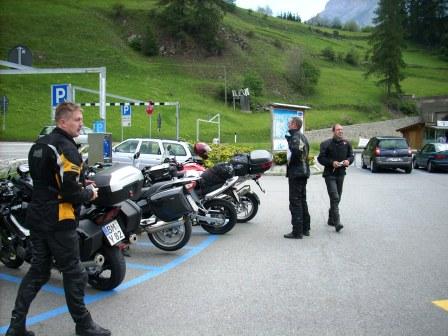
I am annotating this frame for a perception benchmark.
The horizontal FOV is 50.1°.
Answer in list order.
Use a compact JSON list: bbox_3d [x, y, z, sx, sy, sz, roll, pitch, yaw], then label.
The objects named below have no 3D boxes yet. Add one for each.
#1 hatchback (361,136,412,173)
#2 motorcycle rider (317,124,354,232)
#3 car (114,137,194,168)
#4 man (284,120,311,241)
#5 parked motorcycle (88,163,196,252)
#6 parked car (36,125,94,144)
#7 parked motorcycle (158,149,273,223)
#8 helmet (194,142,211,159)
[{"bbox_3d":[7.500,-0.662,22.600,1.770,1.630,4.250,0,3,8],"label":"hatchback"},{"bbox_3d":[1.830,0.131,7.830,0.580,1.740,0.460,-1,3,-11],"label":"motorcycle rider"},{"bbox_3d":[-2.600,-0.243,16.700,4.400,1.470,1.700,1,4,24],"label":"car"},{"bbox_3d":[1.100,0.137,7.200,0.400,1.800,0.500,1,3,13],"label":"man"},{"bbox_3d":[-1.290,0.460,6.650,2.180,1.220,0.880,2,4,31],"label":"parked motorcycle"},{"bbox_3d":[-9.174,-1.784,29.042,4.100,1.460,1.700,0,3,-6],"label":"parked car"},{"bbox_3d":[-0.265,0.305,8.650,2.200,1.300,0.860,2,4,27],"label":"parked motorcycle"},{"bbox_3d":[-0.400,-0.325,9.000,0.330,0.270,0.260,2,4,37],"label":"helmet"}]

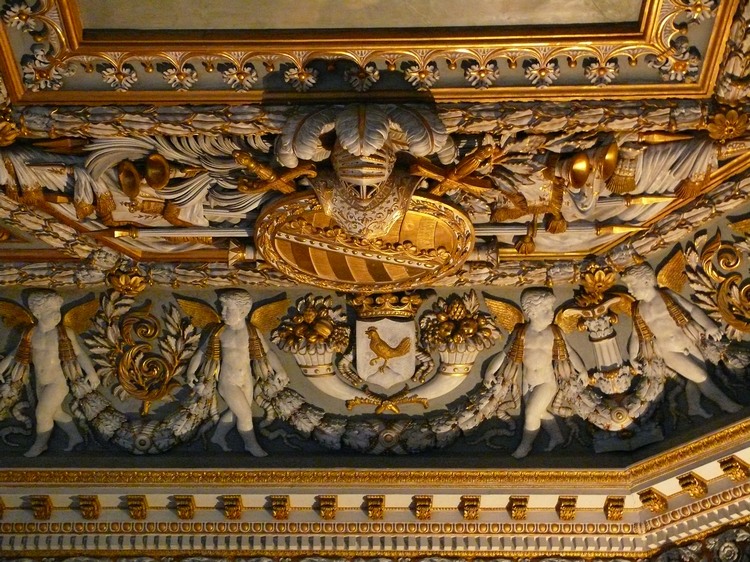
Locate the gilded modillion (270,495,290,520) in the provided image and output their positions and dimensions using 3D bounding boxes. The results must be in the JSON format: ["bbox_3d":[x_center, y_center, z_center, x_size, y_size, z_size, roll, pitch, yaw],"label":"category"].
[{"bbox_3d":[-0.519,1.258,7.089,0.093,0.084,0.140,0,-38,3],"label":"gilded modillion"}]

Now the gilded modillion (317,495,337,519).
[{"bbox_3d":[-0.270,1.333,7.514,0.101,0.080,0.158,0,-36,2],"label":"gilded modillion"}]

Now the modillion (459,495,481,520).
[{"bbox_3d":[0.570,1.329,7.487,0.101,0.080,0.158,0,-36,2],"label":"modillion"}]

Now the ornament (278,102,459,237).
[{"bbox_3d":[-0.056,-0.643,7.542,1.040,0.500,0.760,0,-81,2],"label":"ornament"}]

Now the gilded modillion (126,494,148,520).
[{"bbox_3d":[-1.321,1.263,7.124,0.093,0.084,0.140,0,-38,3],"label":"gilded modillion"}]

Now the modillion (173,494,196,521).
[{"bbox_3d":[-1.058,1.262,7.113,0.093,0.084,0.140,0,-38,3],"label":"modillion"}]

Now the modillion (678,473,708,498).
[{"bbox_3d":[1.801,1.159,7.221,0.158,0.080,0.101,30,-45,-33],"label":"modillion"}]

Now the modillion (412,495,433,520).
[{"bbox_3d":[0.271,1.253,7.053,0.093,0.084,0.140,0,-38,3],"label":"modillion"}]

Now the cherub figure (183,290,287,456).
[{"bbox_3d":[-0.826,0.543,7.462,0.583,0.922,0.233,0,-22,3],"label":"cherub figure"}]

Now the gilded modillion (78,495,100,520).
[{"bbox_3d":[-1.589,1.265,7.136,0.093,0.084,0.140,0,-38,3],"label":"gilded modillion"}]

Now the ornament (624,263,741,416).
[{"bbox_3d":[1.713,0.308,7.072,0.233,0.922,0.583,16,-38,-42],"label":"ornament"}]

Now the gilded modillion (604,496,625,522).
[{"bbox_3d":[1.410,1.325,7.459,0.101,0.080,0.158,0,-36,2],"label":"gilded modillion"}]

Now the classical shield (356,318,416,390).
[{"bbox_3d":[0.068,0.430,7.503,0.333,0.420,0.058,0,-22,3],"label":"classical shield"}]

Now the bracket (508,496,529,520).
[{"bbox_3d":[0.850,1.328,7.477,0.101,0.080,0.158,0,-36,2],"label":"bracket"}]

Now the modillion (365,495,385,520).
[{"bbox_3d":[0.010,1.332,7.505,0.101,0.080,0.158,0,-36,2],"label":"modillion"}]

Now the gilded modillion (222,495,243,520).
[{"bbox_3d":[-0.829,1.336,7.533,0.101,0.080,0.158,0,-36,2],"label":"gilded modillion"}]

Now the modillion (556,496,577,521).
[{"bbox_3d":[1.060,1.248,7.018,0.093,0.084,0.140,0,-38,3],"label":"modillion"}]

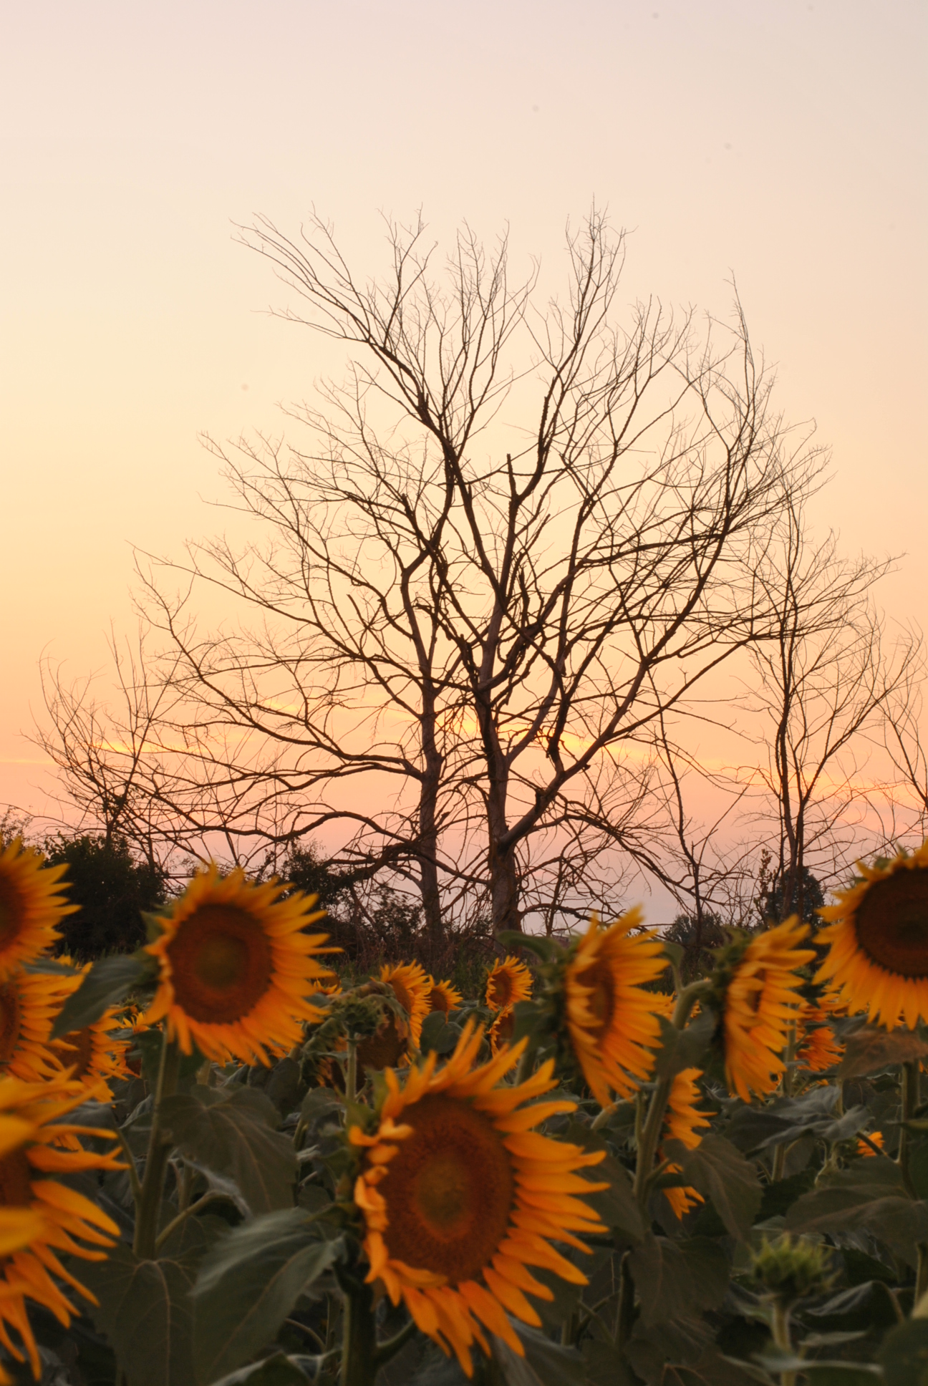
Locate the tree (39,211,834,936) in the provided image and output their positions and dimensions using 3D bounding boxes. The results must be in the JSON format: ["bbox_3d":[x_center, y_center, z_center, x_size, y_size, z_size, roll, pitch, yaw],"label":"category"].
[{"bbox_3d":[-0.330,-1.116,55.000,9.700,9.600,7.500,0,-3,0],"label":"tree"}]

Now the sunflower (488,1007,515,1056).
[{"bbox_3d":[0.179,1.357,17.800,0.090,0.230,0.230,-3,-4,40],"label":"sunflower"}]

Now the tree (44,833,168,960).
[{"bbox_3d":[-5.275,3.019,66.000,1.900,2.000,1.800,0,-3,0],"label":"tree"}]

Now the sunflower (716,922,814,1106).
[{"bbox_3d":[0.427,0.450,6.400,0.090,0.265,0.250,8,0,20],"label":"sunflower"}]

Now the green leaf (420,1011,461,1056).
[{"bbox_3d":[-0.077,1.095,14.500,0.140,0.150,0.060,1,-3,-11],"label":"green leaf"}]

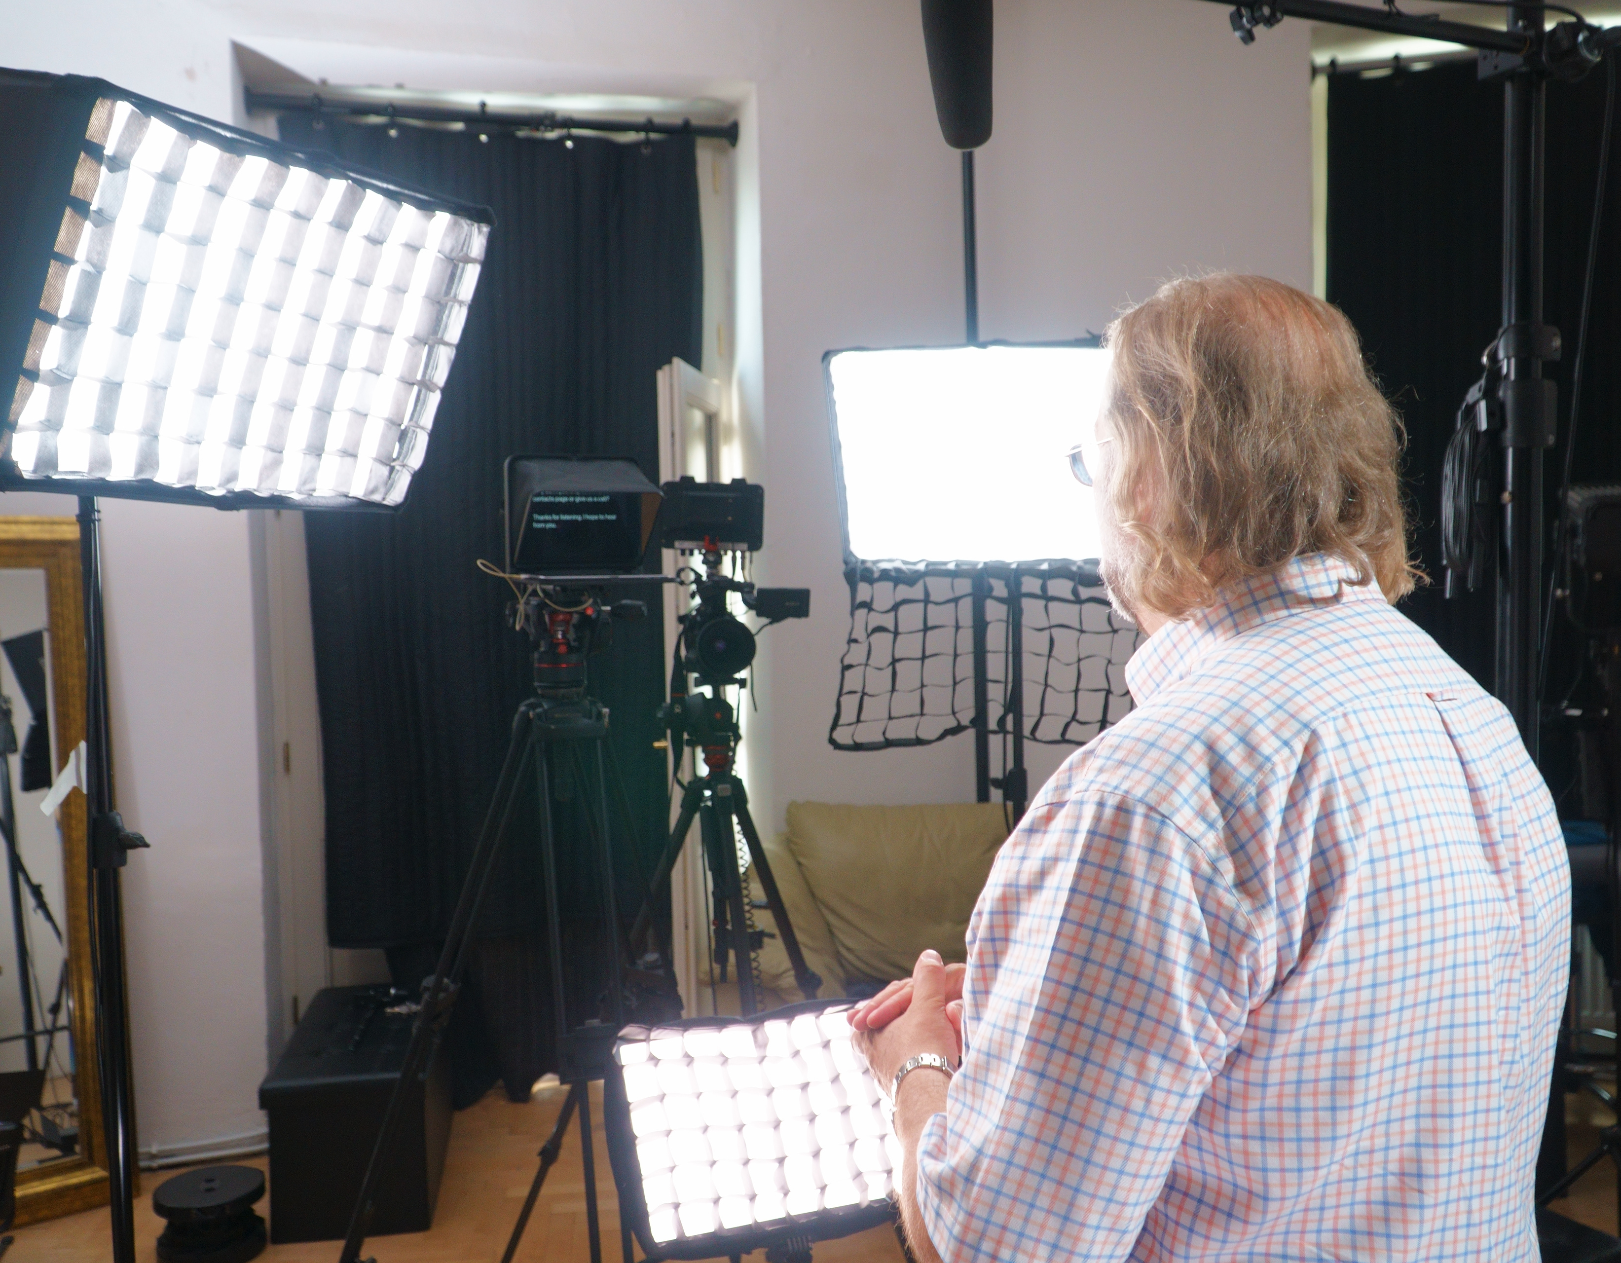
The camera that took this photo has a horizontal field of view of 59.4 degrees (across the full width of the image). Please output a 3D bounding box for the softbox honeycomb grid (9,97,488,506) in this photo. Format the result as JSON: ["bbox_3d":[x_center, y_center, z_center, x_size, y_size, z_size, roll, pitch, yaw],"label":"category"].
[{"bbox_3d":[-0.566,-0.315,1.452,0.070,0.360,0.510,27,14,22],"label":"softbox honeycomb grid"}]

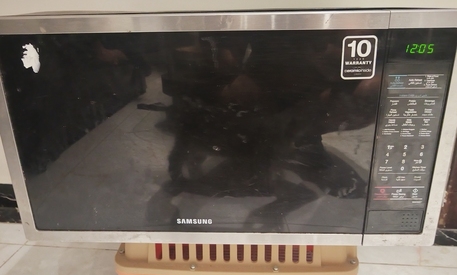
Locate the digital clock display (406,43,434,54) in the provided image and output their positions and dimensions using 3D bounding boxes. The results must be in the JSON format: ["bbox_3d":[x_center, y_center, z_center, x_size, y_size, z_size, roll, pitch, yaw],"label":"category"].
[{"bbox_3d":[0.205,-0.095,0.367,0.029,0.011,0.005,0,19,3],"label":"digital clock display"}]

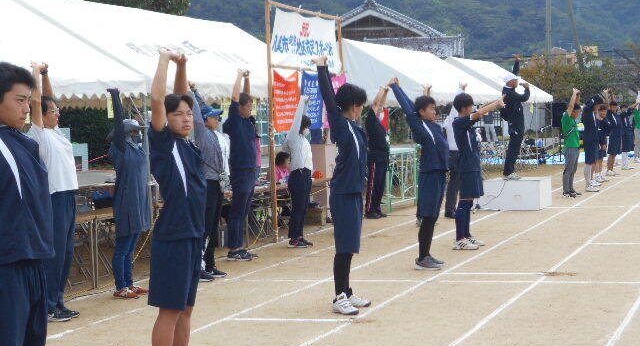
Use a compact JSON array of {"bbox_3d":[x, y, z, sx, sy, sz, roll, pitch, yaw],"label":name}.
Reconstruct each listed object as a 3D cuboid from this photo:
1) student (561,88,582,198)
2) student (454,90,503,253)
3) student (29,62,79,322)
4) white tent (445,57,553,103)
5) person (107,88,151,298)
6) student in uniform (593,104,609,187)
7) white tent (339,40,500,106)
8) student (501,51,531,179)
[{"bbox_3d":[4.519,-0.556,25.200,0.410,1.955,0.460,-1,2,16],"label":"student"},{"bbox_3d":[1.738,-0.037,15.411,0.530,1.714,0.460,-1,2,12],"label":"student"},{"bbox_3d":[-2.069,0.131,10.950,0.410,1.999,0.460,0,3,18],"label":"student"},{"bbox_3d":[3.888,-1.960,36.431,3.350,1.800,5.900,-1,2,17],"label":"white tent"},{"bbox_3d":[-1.632,0.159,11.978,0.370,1.778,0.460,-1,2,12],"label":"person"},{"bbox_3d":[5.849,-0.605,29.300,0.360,1.606,0.450,0,3,25],"label":"student in uniform"},{"bbox_3d":[1.528,-1.272,29.333,3.550,2.800,6.900,1,3,18],"label":"white tent"},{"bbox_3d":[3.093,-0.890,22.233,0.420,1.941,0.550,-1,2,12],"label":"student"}]

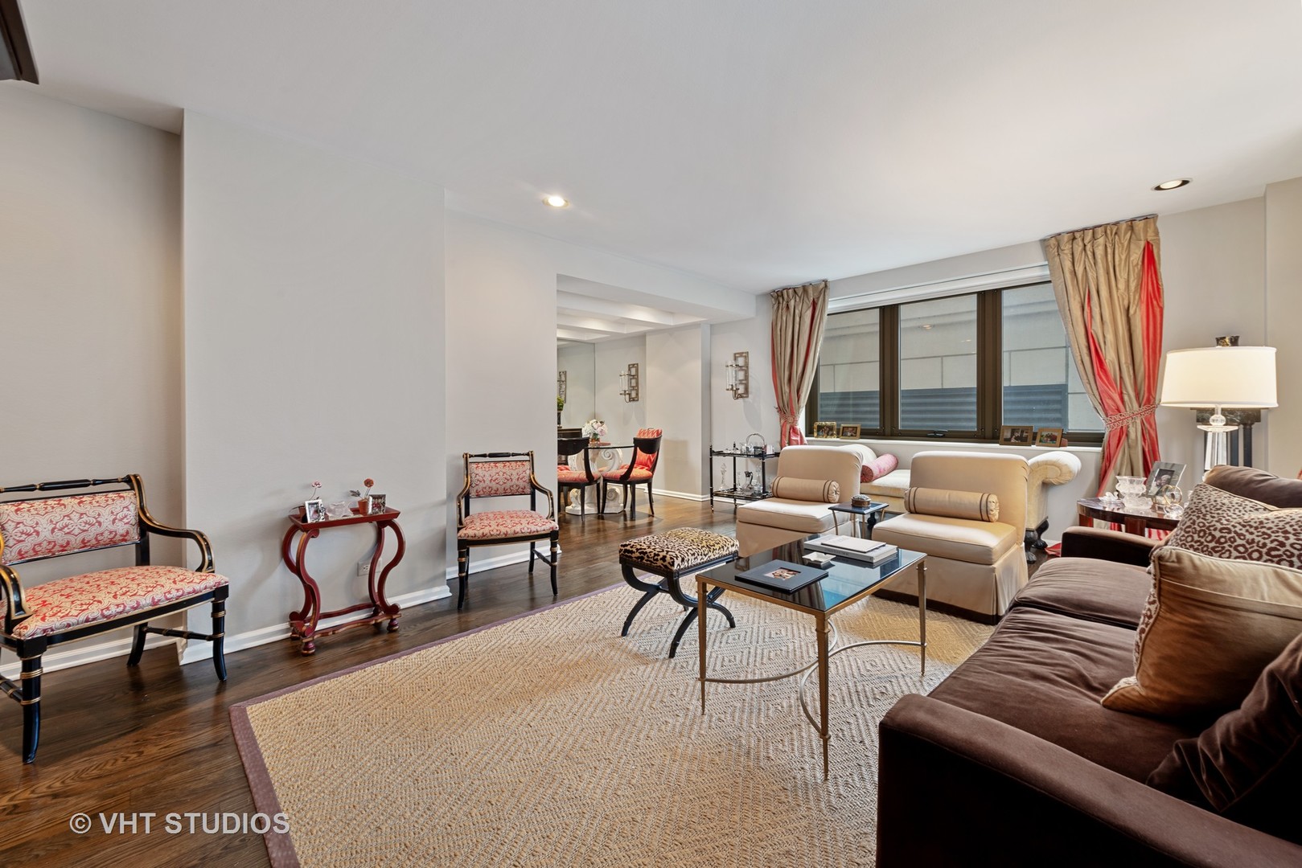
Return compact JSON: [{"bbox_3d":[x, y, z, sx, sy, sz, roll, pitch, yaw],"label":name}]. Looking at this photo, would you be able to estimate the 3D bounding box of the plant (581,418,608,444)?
[{"bbox_3d":[-0.651,-0.035,5.860,0.290,0.320,0.290,0,2,0],"label":"plant"}]

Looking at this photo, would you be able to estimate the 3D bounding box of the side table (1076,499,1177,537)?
[{"bbox_3d":[2.723,0.703,2.650,0.740,0.620,0.750,-2,3,-44],"label":"side table"}]

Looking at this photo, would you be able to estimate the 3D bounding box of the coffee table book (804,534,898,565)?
[{"bbox_3d":[0.867,0.498,2.208,0.235,0.032,0.310,-2,3,-44],"label":"coffee table book"}]

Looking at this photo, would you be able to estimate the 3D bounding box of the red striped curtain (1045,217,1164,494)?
[{"bbox_3d":[3.230,-0.261,3.634,0.200,2.460,0.650,-2,3,-44],"label":"red striped curtain"}]

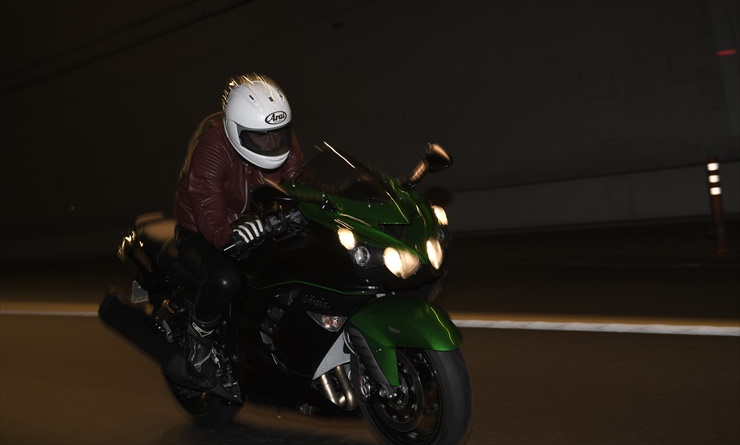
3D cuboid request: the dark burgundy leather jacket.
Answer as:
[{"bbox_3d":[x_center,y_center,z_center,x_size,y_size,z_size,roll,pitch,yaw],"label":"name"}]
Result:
[{"bbox_3d":[-0.514,-0.183,4.344,0.660,0.520,0.620,-8,2,-38],"label":"dark burgundy leather jacket"}]

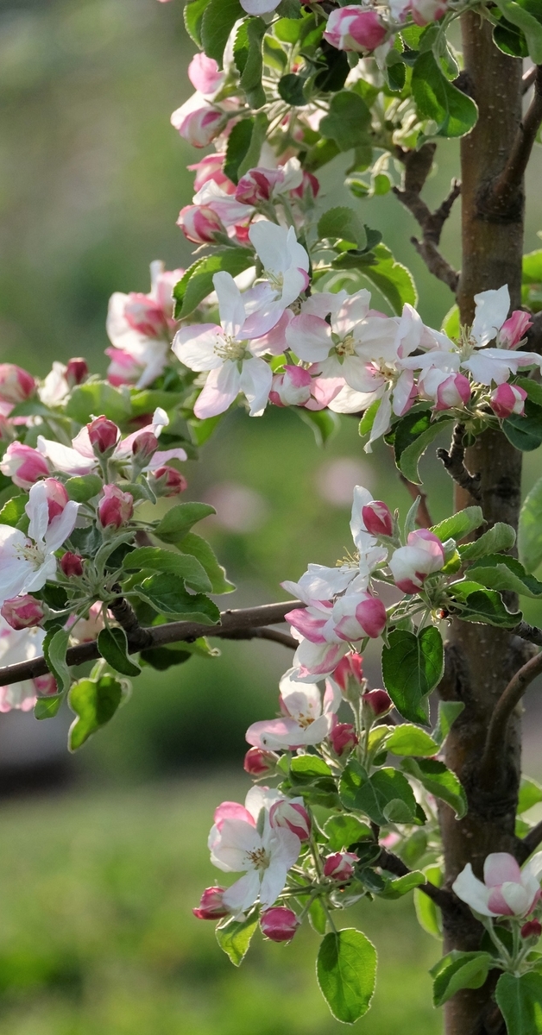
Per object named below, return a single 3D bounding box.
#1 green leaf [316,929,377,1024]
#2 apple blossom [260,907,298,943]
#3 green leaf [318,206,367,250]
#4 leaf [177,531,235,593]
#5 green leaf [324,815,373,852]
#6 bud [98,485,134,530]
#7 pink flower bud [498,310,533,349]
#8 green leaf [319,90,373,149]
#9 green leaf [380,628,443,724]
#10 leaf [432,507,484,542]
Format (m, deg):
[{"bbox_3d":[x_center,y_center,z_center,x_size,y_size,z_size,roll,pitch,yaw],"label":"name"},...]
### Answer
[{"bbox_3d":[0.027,0.162,2.190,0.021,0.034,0.007,-10,6,-6],"label":"green leaf"},{"bbox_3d":[0.003,0.157,2.390,0.015,0.014,0.014,-22,-17,-34],"label":"apple blossom"},{"bbox_3d":[0.024,-0.099,2.130,0.021,0.007,0.016,25,36,-20],"label":"green leaf"},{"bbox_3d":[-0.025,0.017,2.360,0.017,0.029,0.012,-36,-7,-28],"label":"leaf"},{"bbox_3d":[0.027,0.113,2.200,0.018,0.015,0.010,0,7,0],"label":"green leaf"},{"bbox_3d":[-0.060,-0.004,2.390,0.014,0.017,0.014,3,9,0],"label":"bud"},{"bbox_3d":[0.092,-0.071,2.340,0.011,0.015,0.011,25,0,0],"label":"pink flower bud"},{"bbox_3d":[0.029,-0.157,2.450,0.020,0.026,0.008,-5,-24,-2],"label":"green leaf"},{"bbox_3d":[0.053,0.059,2.330,0.022,0.036,0.009,-5,0,9],"label":"green leaf"},{"bbox_3d":[0.063,0.002,2.105,0.023,0.006,0.013,-28,27,-9],"label":"leaf"}]

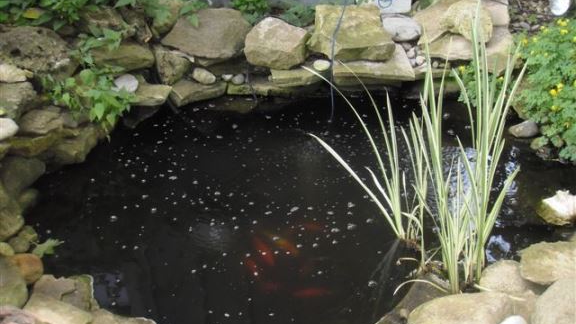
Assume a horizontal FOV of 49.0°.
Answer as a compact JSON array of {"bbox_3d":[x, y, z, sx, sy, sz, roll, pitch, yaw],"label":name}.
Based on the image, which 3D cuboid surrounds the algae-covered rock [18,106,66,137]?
[{"bbox_3d":[-1.157,-0.178,2.979,0.216,0.103,0.154,-10,28,-18],"label":"algae-covered rock"}]

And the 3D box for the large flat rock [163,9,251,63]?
[{"bbox_3d":[-0.526,-0.823,4.080,0.560,0.250,0.360,-1,24,0],"label":"large flat rock"}]

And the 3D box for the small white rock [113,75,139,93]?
[{"bbox_3d":[-0.901,-0.436,3.521,0.125,0.090,0.095,-9,31,-13],"label":"small white rock"}]

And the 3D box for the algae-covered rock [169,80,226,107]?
[{"bbox_3d":[-0.532,-0.418,3.716,0.288,0.082,0.185,-15,30,-27],"label":"algae-covered rock"}]

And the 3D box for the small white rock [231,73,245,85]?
[{"bbox_3d":[-0.282,-0.473,3.617,0.075,0.058,0.060,-1,30,0],"label":"small white rock"}]

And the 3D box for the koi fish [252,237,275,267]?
[{"bbox_3d":[-0.087,0.330,2.329,0.060,0.065,0.200,-9,25,-18],"label":"koi fish"}]

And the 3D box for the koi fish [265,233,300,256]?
[{"bbox_3d":[-0.023,0.350,2.685,0.190,0.058,0.050,25,39,37],"label":"koi fish"}]

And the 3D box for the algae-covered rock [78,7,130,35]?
[{"bbox_3d":[-1.069,-0.821,3.683,0.285,0.140,0.190,-9,31,-13],"label":"algae-covered rock"}]

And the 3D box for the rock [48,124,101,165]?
[{"bbox_3d":[-1.058,-0.087,3.134,0.240,0.140,0.180,-20,35,-30],"label":"rock"}]

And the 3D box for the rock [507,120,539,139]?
[{"bbox_3d":[1.216,-0.166,3.259,0.150,0.075,0.115,4,31,9],"label":"rock"}]

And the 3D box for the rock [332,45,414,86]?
[{"bbox_3d":[0.523,-0.615,3.961,0.484,0.134,0.371,-1,26,0],"label":"rock"}]

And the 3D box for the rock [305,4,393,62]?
[{"bbox_3d":[0.400,-0.815,3.987,0.484,0.237,0.371,-1,26,0],"label":"rock"}]

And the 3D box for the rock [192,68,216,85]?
[{"bbox_3d":[-0.501,-0.513,3.792,0.135,0.085,0.100,-1,24,0],"label":"rock"}]

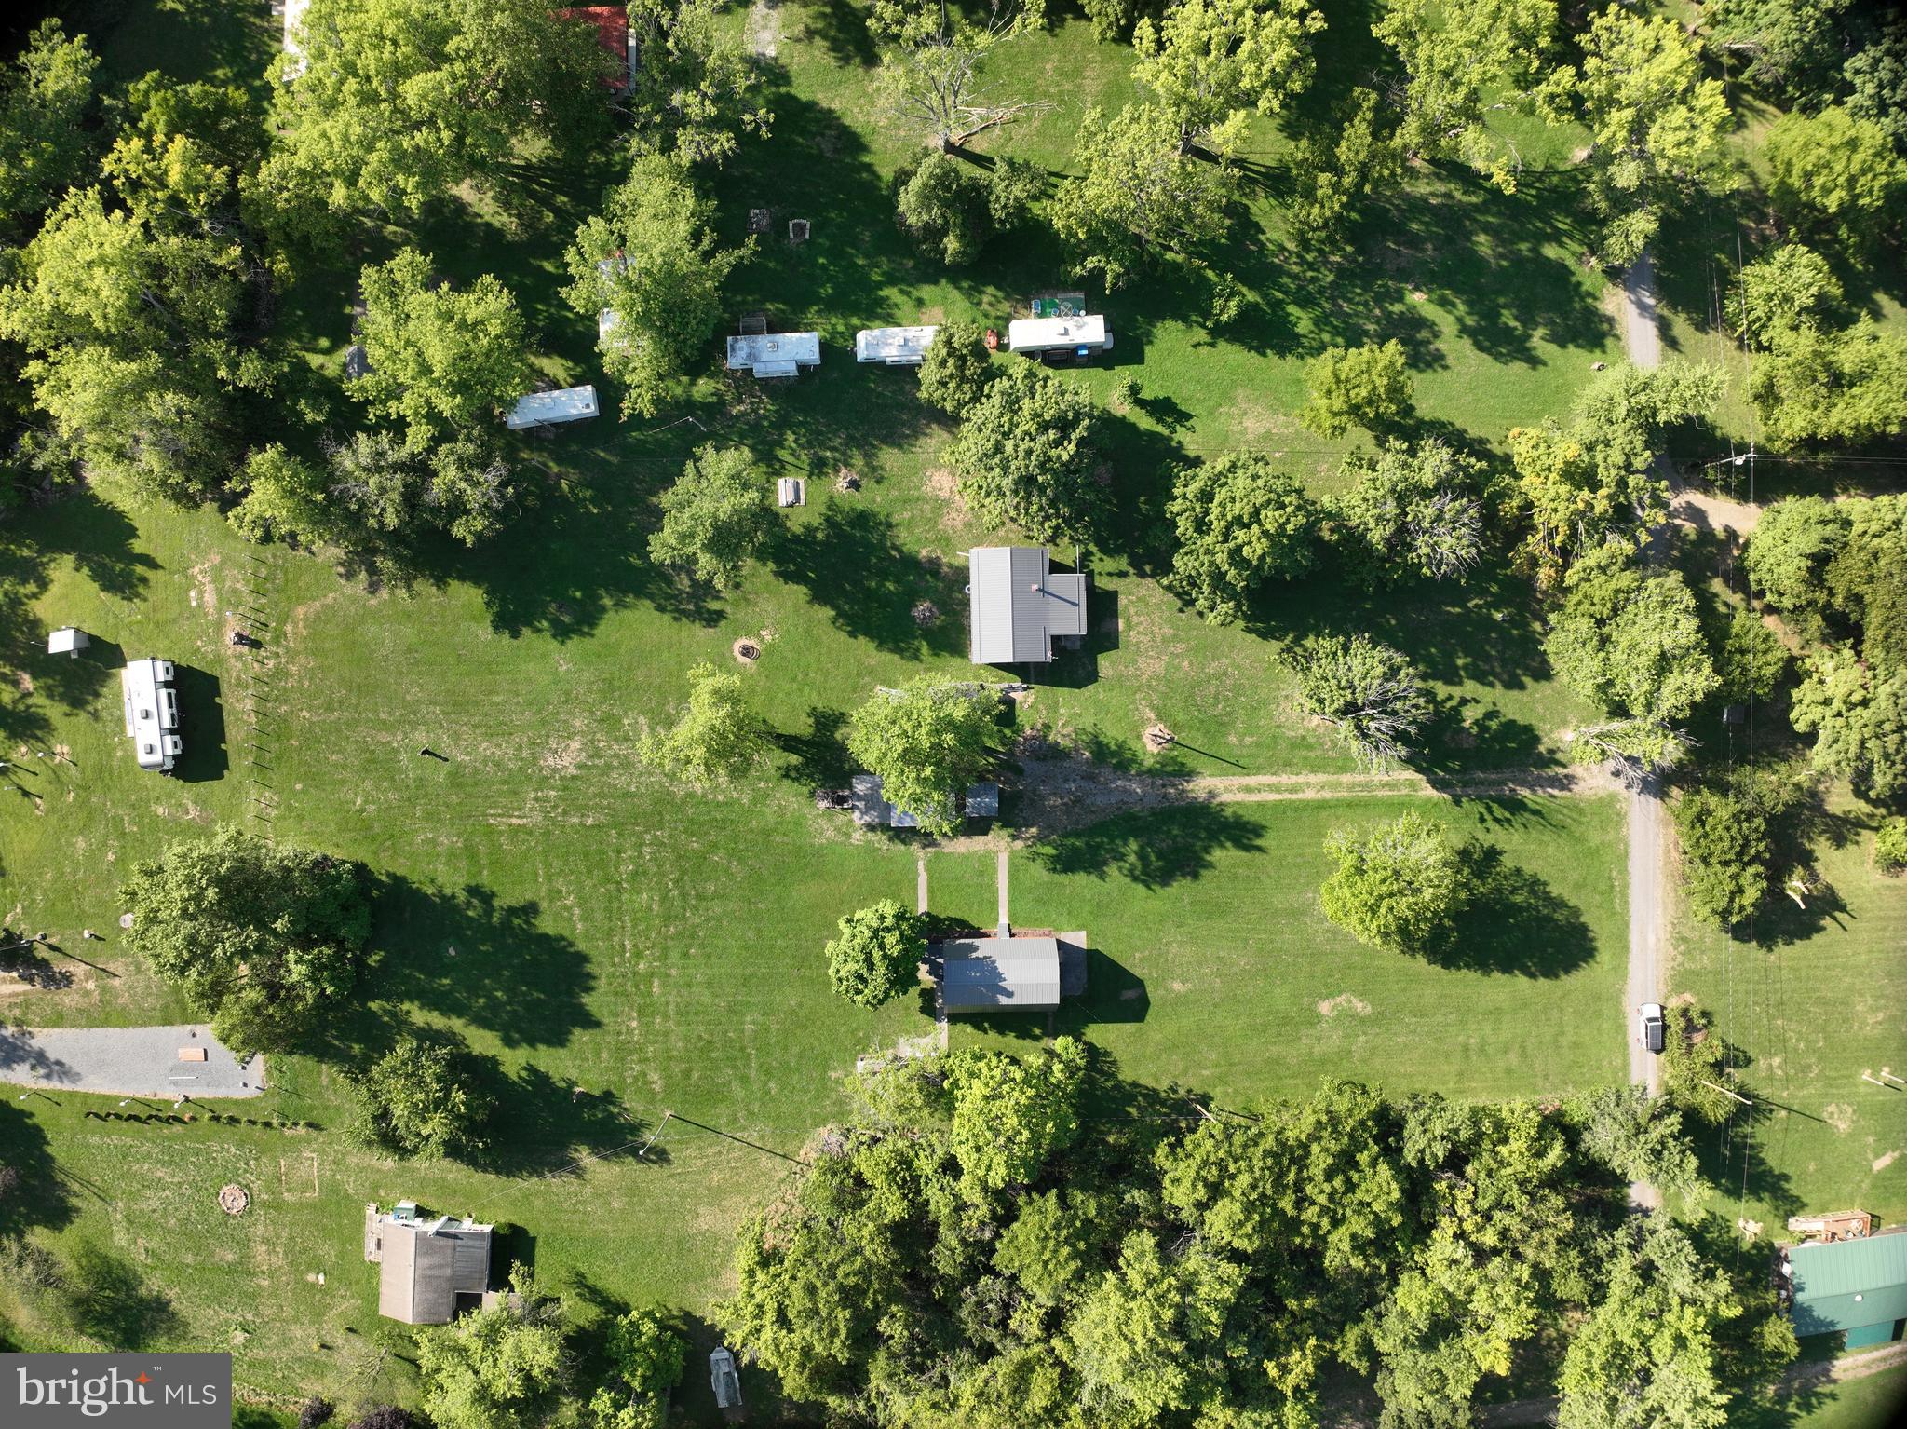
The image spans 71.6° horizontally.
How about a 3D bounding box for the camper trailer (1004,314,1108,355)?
[{"bbox_3d":[9.400,-34.800,121.350,9.100,3.300,2.600,-4,90,0],"label":"camper trailer"}]

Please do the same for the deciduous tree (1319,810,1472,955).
[{"bbox_3d":[39.417,14.899,119.290,13.131,14.000,12.803,0,90,1],"label":"deciduous tree"}]

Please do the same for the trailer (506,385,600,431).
[{"bbox_3d":[-37.560,-28.740,124.700,8.200,3.000,2.500,-9,90,0],"label":"trailer"}]

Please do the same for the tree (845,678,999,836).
[{"bbox_3d":[-2.655,3.656,116.853,13.296,20.500,13.540,0,90,1],"label":"tree"}]

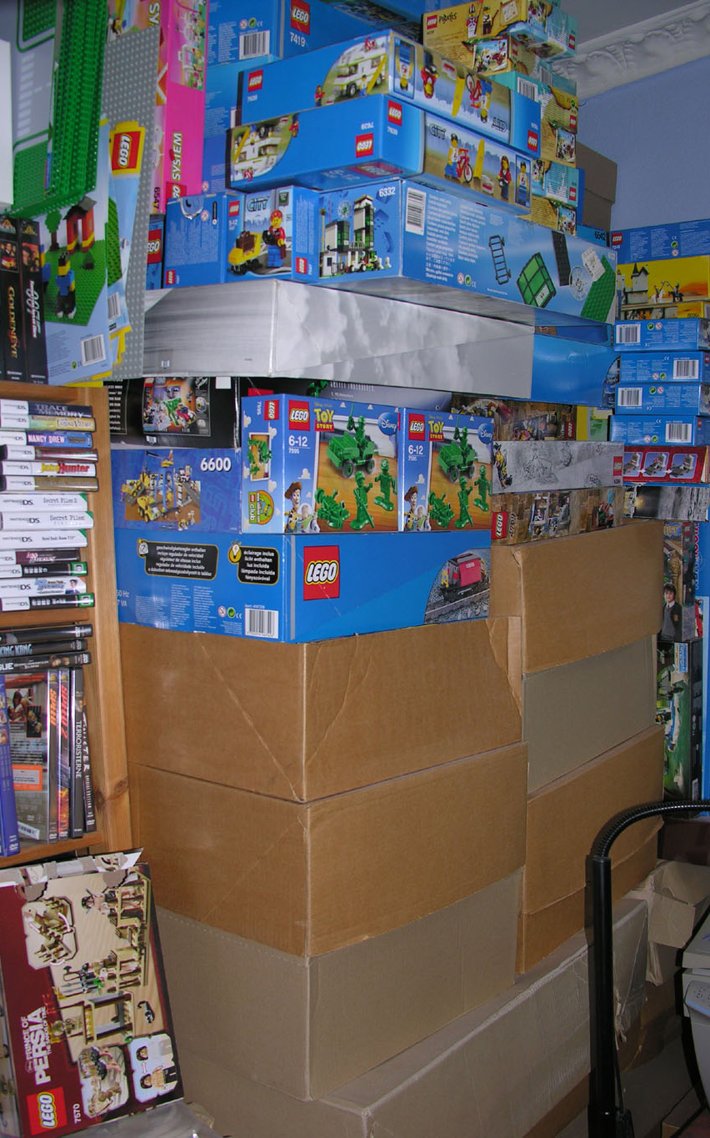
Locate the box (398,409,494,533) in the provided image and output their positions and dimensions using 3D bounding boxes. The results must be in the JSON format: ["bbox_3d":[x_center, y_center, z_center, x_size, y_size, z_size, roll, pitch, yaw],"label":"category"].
[{"bbox_3d":[0.093,-0.118,1.407,0.059,0.141,0.191,3,4,39],"label":"box"}]

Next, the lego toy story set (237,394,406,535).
[{"bbox_3d":[-0.034,-0.110,1.254,0.059,0.141,0.191,3,4,39],"label":"lego toy story set"}]

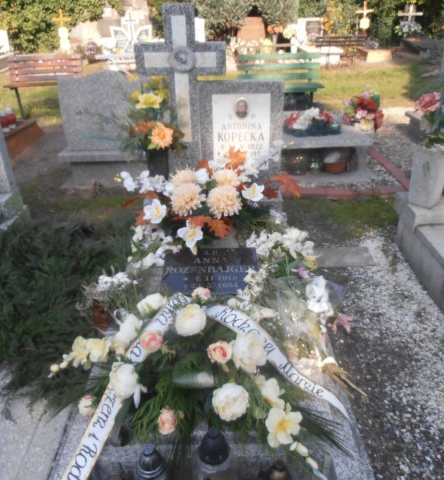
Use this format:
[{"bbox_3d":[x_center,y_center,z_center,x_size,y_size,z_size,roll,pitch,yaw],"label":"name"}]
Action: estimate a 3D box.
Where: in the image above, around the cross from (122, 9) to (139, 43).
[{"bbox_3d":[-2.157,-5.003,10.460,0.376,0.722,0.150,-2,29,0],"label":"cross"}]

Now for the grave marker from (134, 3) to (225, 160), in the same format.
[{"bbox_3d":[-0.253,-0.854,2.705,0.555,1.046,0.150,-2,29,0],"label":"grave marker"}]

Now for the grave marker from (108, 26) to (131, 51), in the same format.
[{"bbox_3d":[-2.786,-5.510,12.200,0.560,0.640,0.140,0,28,1],"label":"grave marker"}]

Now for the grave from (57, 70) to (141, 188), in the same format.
[{"bbox_3d":[-0.924,-0.995,4.003,0.920,1.000,0.320,-1,29,0],"label":"grave"}]

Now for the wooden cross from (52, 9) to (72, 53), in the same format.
[{"bbox_3d":[-4.412,-5.763,12.292,0.520,1.150,0.250,-4,29,-4],"label":"wooden cross"}]

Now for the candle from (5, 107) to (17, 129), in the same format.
[{"bbox_3d":[-2.257,-1.306,4.735,0.121,0.231,0.125,-2,29,0],"label":"candle"}]

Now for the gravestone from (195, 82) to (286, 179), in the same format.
[{"bbox_3d":[0.120,-0.695,2.962,0.530,0.710,0.120,-1,29,0],"label":"gravestone"}]

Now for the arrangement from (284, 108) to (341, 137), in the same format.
[{"bbox_3d":[0.821,-1.082,4.070,0.520,0.245,0.300,-1,29,0],"label":"arrangement"}]

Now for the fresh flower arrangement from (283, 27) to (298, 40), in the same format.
[{"bbox_3d":[1.725,-5.226,11.200,0.400,0.360,0.360,0,28,1],"label":"fresh flower arrangement"}]

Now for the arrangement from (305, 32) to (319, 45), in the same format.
[{"bbox_3d":[2.469,-5.527,12.170,0.420,0.360,0.360,-1,29,0],"label":"arrangement"}]

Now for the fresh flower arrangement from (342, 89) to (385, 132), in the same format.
[{"bbox_3d":[1.360,-1.258,4.300,0.390,0.400,0.340,0,28,1],"label":"fresh flower arrangement"}]

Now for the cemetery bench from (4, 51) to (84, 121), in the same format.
[{"bbox_3d":[-2.600,-2.269,6.570,1.100,0.850,0.500,-2,28,-2],"label":"cemetery bench"}]

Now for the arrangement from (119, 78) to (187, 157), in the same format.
[{"bbox_3d":[-0.407,-0.713,2.598,0.373,0.464,0.280,-2,29,0],"label":"arrangement"}]

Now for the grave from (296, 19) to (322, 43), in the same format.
[{"bbox_3d":[2.100,-5.000,10.648,0.626,0.568,0.200,-2,29,0],"label":"grave"}]

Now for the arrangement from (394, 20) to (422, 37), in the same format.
[{"bbox_3d":[5.455,-6.183,13.000,0.780,0.450,0.420,0,28,1],"label":"arrangement"}]

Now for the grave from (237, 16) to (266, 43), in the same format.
[{"bbox_3d":[0.817,-5.837,12.400,0.840,0.740,0.150,0,28,1],"label":"grave"}]

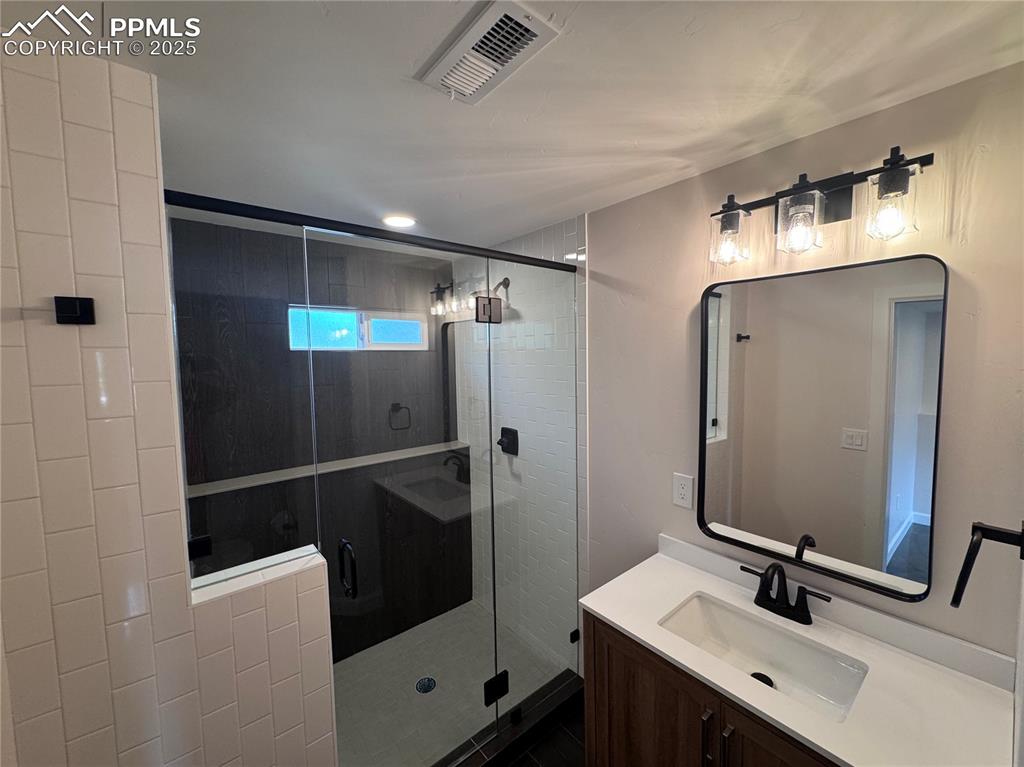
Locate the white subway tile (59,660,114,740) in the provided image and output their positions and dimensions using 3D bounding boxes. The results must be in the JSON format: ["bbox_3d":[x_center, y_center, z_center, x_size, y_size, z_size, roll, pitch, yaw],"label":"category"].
[{"bbox_3d":[-0.931,0.696,0.909,0.075,0.152,0.009,-4,5,-39],"label":"white subway tile"}]

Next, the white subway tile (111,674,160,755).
[{"bbox_3d":[-0.879,0.774,0.972,0.076,0.154,0.009,-4,5,-39],"label":"white subway tile"}]

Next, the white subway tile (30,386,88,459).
[{"bbox_3d":[-0.940,0.080,0.865,0.074,0.151,0.010,-4,5,-39],"label":"white subway tile"}]

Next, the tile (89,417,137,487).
[{"bbox_3d":[-0.881,0.154,0.920,0.075,0.152,0.009,-4,5,-39],"label":"tile"}]

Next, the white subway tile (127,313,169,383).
[{"bbox_3d":[-0.828,-0.081,0.949,0.068,0.152,0.009,-4,5,-39],"label":"white subway tile"}]

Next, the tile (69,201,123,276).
[{"bbox_3d":[-0.890,-0.309,0.889,0.075,0.152,0.010,-4,5,-38],"label":"tile"}]

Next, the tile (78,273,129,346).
[{"bbox_3d":[-0.888,-0.156,0.899,0.075,0.152,0.010,-4,5,-38],"label":"tile"}]

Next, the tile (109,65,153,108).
[{"bbox_3d":[-0.835,-0.653,0.909,0.070,0.070,0.010,-4,5,-39],"label":"tile"}]

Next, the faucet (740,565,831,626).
[{"bbox_3d":[0.781,0.610,1.223,0.147,0.171,0.240,-4,5,-39],"label":"faucet"}]

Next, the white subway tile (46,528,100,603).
[{"bbox_3d":[-0.935,0.387,0.886,0.074,0.151,0.010,-4,5,-39],"label":"white subway tile"}]

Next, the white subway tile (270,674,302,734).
[{"bbox_3d":[-0.630,0.905,1.164,0.075,0.152,0.009,-4,5,-39],"label":"white subway tile"}]

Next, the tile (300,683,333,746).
[{"bbox_3d":[-0.567,0.971,1.216,0.075,0.152,0.010,-4,5,-38],"label":"tile"}]

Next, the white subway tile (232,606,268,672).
[{"bbox_3d":[-0.693,0.678,1.100,0.075,0.152,0.009,-4,5,-39],"label":"white subway tile"}]

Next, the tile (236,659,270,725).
[{"bbox_3d":[-0.691,0.832,1.111,0.075,0.152,0.009,-4,5,-39],"label":"tile"}]

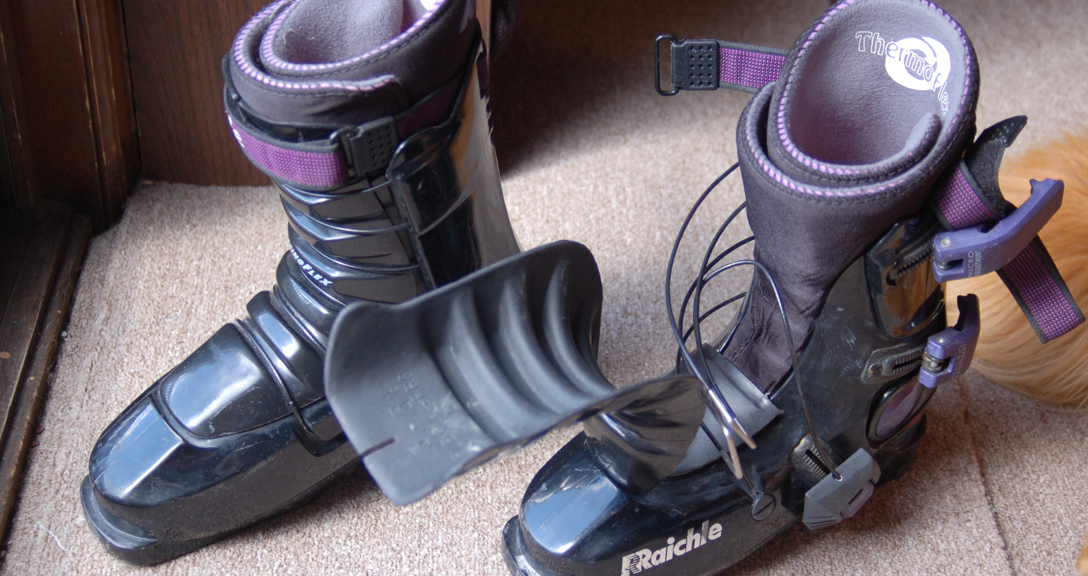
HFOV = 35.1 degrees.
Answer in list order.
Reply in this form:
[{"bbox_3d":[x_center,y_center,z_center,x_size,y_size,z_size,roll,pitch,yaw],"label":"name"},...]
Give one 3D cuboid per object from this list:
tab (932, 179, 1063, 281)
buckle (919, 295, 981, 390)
[{"bbox_3d":[0.252,-0.030,0.957,0.078,0.025,0.022,-27,52,-10],"label":"tab"},{"bbox_3d":[0.242,0.030,1.015,0.022,0.026,0.073,18,35,21],"label":"buckle"}]

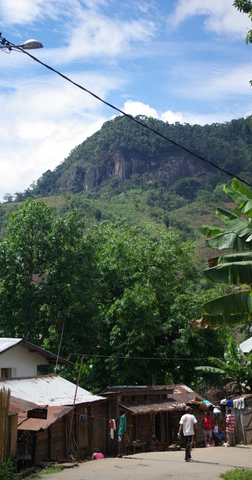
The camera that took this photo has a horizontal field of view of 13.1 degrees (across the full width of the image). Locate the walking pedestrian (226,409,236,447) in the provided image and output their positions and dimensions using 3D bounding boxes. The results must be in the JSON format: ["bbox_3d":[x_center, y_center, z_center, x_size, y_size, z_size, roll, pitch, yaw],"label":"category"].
[{"bbox_3d":[4.681,8.341,48.500,0.450,1.660,0.360,5,-10,-30],"label":"walking pedestrian"}]

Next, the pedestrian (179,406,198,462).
[{"bbox_3d":[1.927,5.996,33.700,0.580,1.710,0.450,-2,-9,12],"label":"pedestrian"}]

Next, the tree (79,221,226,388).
[{"bbox_3d":[1.660,4.619,66.000,8.600,11.600,8.200,0,-9,0],"label":"tree"}]

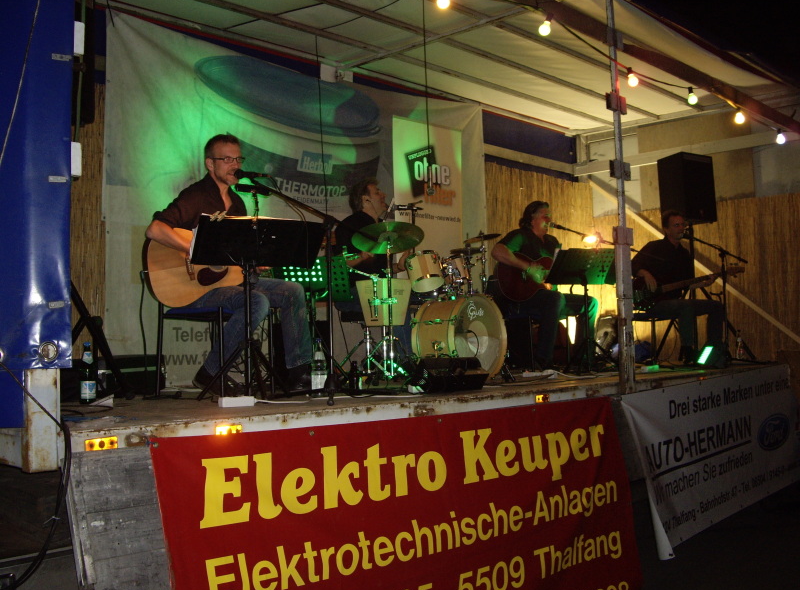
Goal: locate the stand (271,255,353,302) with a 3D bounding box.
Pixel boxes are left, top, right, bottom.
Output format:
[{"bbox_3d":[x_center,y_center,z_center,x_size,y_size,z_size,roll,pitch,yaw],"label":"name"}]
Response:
[{"bbox_3d":[-0.530,0.150,5.350,0.490,0.790,0.480,-1,-2,12],"label":"stand"}]

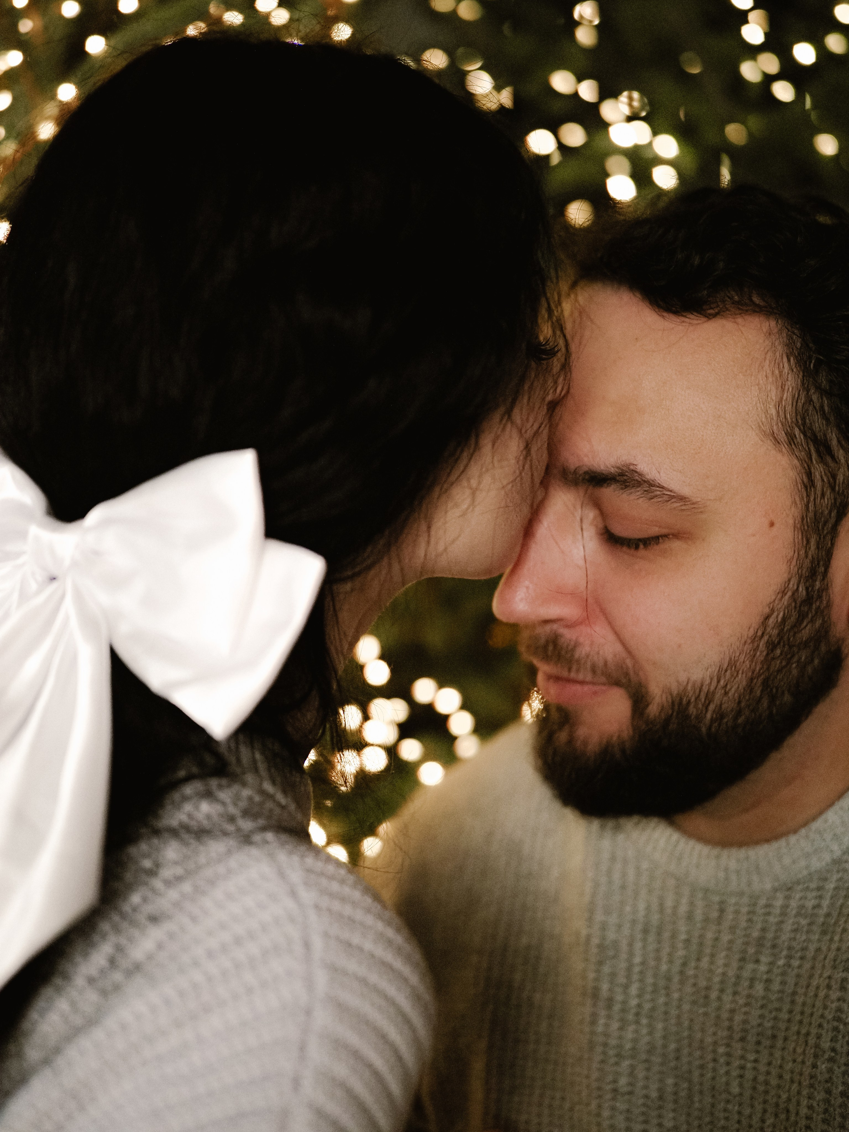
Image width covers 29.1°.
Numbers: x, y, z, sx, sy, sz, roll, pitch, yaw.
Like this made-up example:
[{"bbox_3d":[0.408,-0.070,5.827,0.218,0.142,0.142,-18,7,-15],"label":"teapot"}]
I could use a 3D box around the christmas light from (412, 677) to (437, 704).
[{"bbox_3d":[0.000,0.093,1.220,0.019,0.019,0.018,0,5,0],"label":"christmas light"}]

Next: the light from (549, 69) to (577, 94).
[{"bbox_3d":[0.113,-0.394,1.330,0.022,0.020,0.020,0,5,0],"label":"light"}]

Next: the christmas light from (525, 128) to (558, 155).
[{"bbox_3d":[0.094,-0.342,1.320,0.025,0.021,0.022,0,5,0],"label":"christmas light"}]

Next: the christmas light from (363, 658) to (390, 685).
[{"bbox_3d":[-0.036,0.079,1.220,0.019,0.020,0.018,0,5,0],"label":"christmas light"}]

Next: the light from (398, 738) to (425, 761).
[{"bbox_3d":[-0.010,0.137,1.220,0.019,0.018,0.017,0,5,0],"label":"light"}]

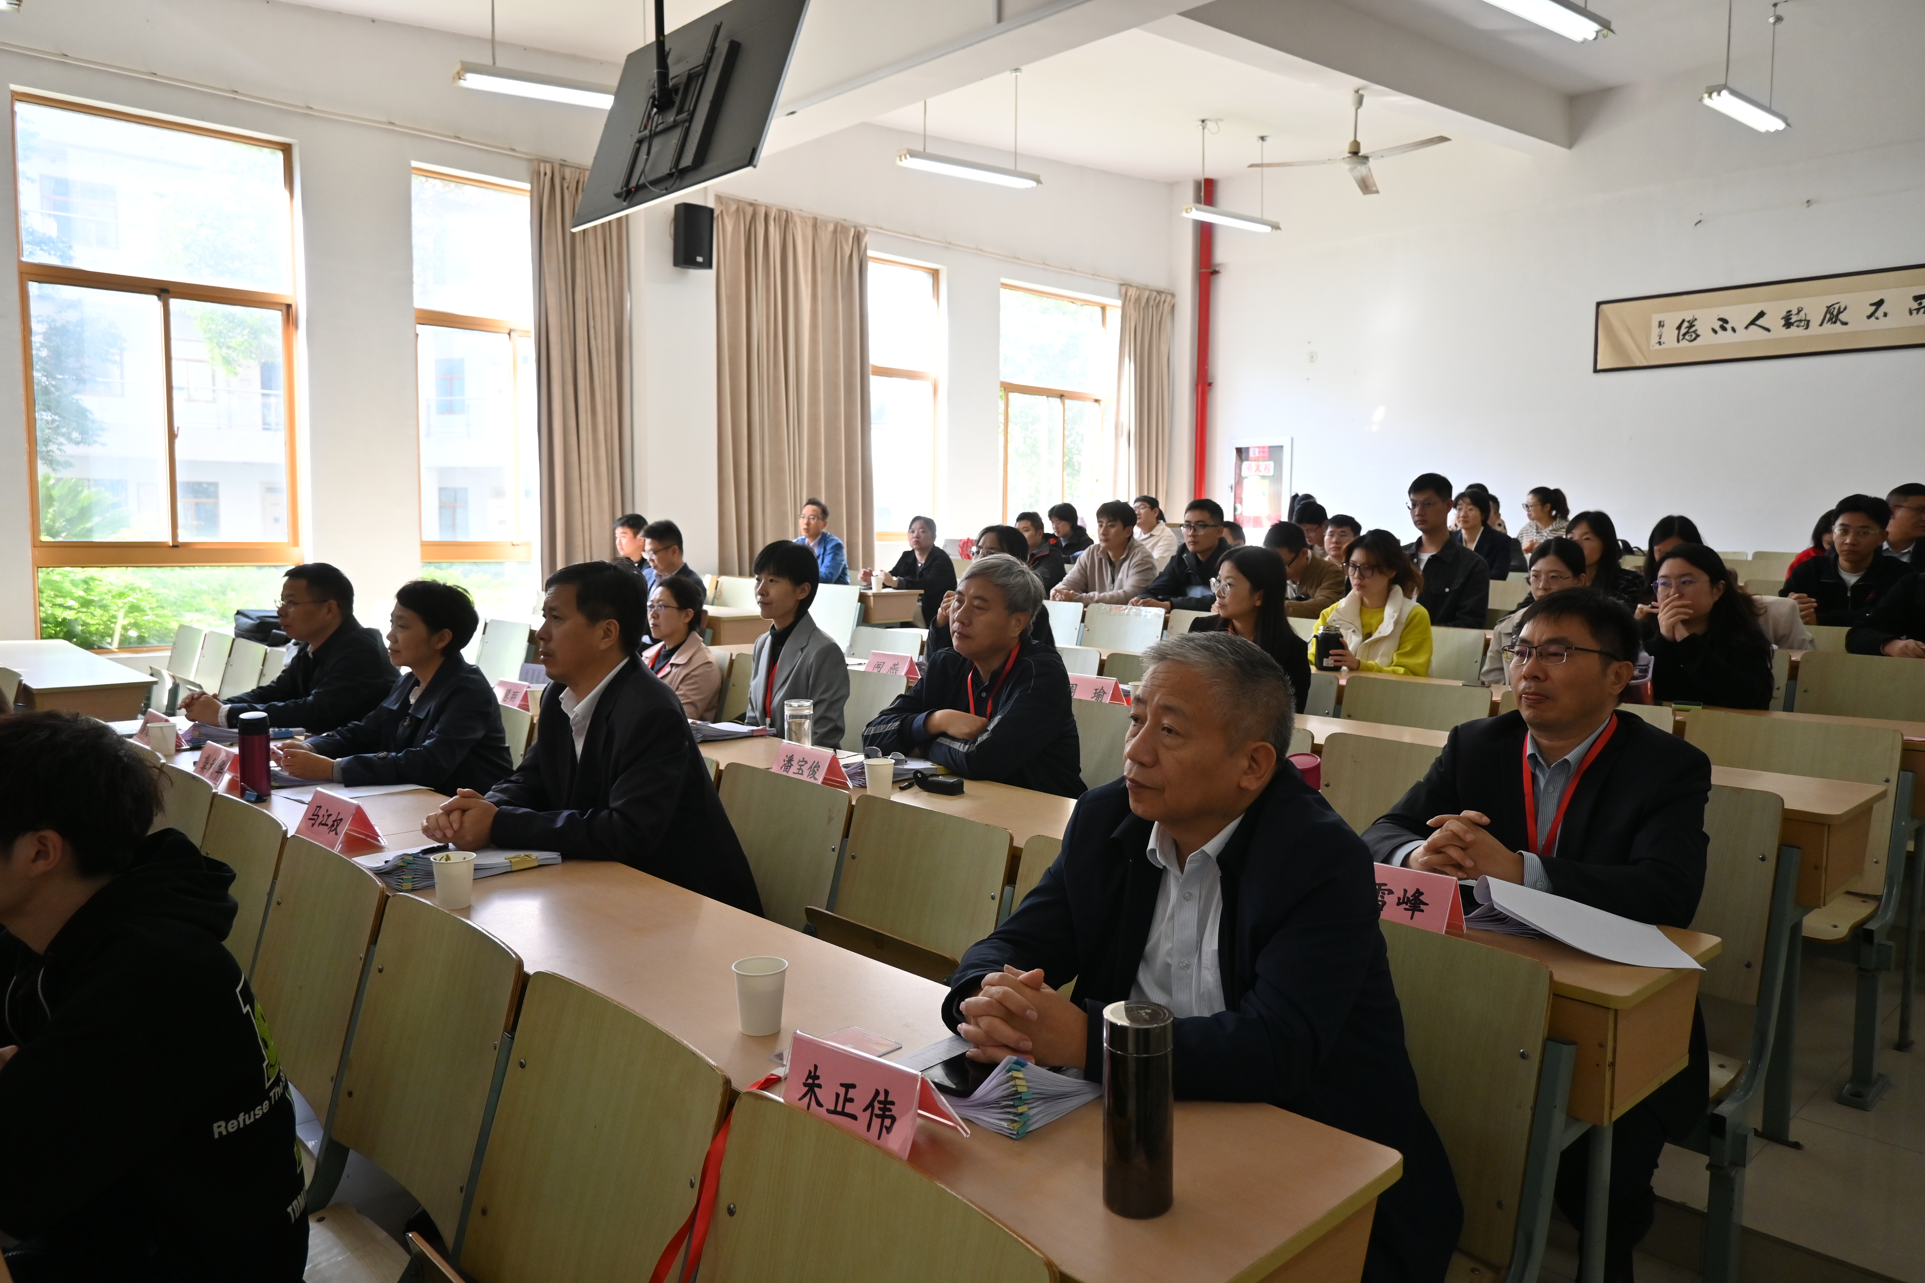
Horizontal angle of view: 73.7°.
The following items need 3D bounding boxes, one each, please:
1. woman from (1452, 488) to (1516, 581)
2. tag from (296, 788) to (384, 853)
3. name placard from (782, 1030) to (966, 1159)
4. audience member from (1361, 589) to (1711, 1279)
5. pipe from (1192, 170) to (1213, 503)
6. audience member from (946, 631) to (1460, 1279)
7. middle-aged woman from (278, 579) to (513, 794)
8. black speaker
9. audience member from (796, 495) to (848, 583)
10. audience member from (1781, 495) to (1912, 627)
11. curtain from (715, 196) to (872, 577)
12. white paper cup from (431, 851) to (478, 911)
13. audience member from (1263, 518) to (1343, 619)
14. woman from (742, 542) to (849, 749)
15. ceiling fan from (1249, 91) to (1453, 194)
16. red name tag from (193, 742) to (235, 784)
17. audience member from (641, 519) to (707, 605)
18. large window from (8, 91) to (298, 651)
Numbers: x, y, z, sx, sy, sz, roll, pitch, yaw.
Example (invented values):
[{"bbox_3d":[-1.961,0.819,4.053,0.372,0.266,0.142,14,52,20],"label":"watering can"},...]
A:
[{"bbox_3d":[2.925,-0.261,7.370,0.650,1.200,0.490,-4,7,-43],"label":"woman"},{"bbox_3d":[-1.263,0.360,2.602,0.205,0.091,0.093,5,7,43],"label":"tag"},{"bbox_3d":[-0.110,0.485,1.391,0.200,0.090,0.102,4,6,38],"label":"name placard"},{"bbox_3d":[1.004,0.535,2.275,0.660,1.262,0.570,-4,7,-43],"label":"audience member"},{"bbox_3d":[2.365,-2.393,12.652,0.110,4.229,0.110,-4,7,-43],"label":"pipe"},{"bbox_3d":[0.286,0.596,1.624,0.700,1.230,0.570,-3,6,-37],"label":"audience member"},{"bbox_3d":[-1.385,0.446,3.328,0.680,1.225,0.500,-4,7,-43],"label":"middle-aged woman"},{"bbox_3d":[-1.954,-2.952,9.343,0.260,0.440,0.220,-3,6,-35],"label":"black speaker"},{"bbox_3d":[-0.993,-0.328,8.910,0.650,1.305,0.500,-4,7,-43],"label":"audience member"},{"bbox_3d":[3.506,0.041,5.098,0.750,1.230,0.540,-5,7,-44],"label":"audience member"},{"bbox_3d":[-1.254,-1.824,9.800,1.438,2.793,0.160,-4,7,-43],"label":"curtain"},{"bbox_3d":[-0.855,0.404,2.163,0.073,0.084,0.073,0,5,0],"label":"white paper cup"},{"bbox_3d":[1.583,0.028,6.010,0.750,1.180,0.530,-5,7,-44],"label":"audience member"},{"bbox_3d":[-0.611,0.352,4.076,0.630,1.337,0.460,-4,7,-43],"label":"woman"},{"bbox_3d":[2.640,-3.373,8.430,1.300,0.530,1.300,-5,7,-44],"label":"ceiling fan"},{"bbox_3d":[-1.787,0.298,3.116,0.200,0.090,0.100,5,7,42],"label":"red name tag"},{"bbox_3d":[-1.421,0.048,6.183,0.680,1.250,0.520,-4,7,-43],"label":"audience member"},{"bbox_3d":[-4.110,-1.327,6.724,1.270,2.720,0.100,-4,7,-43],"label":"large window"}]

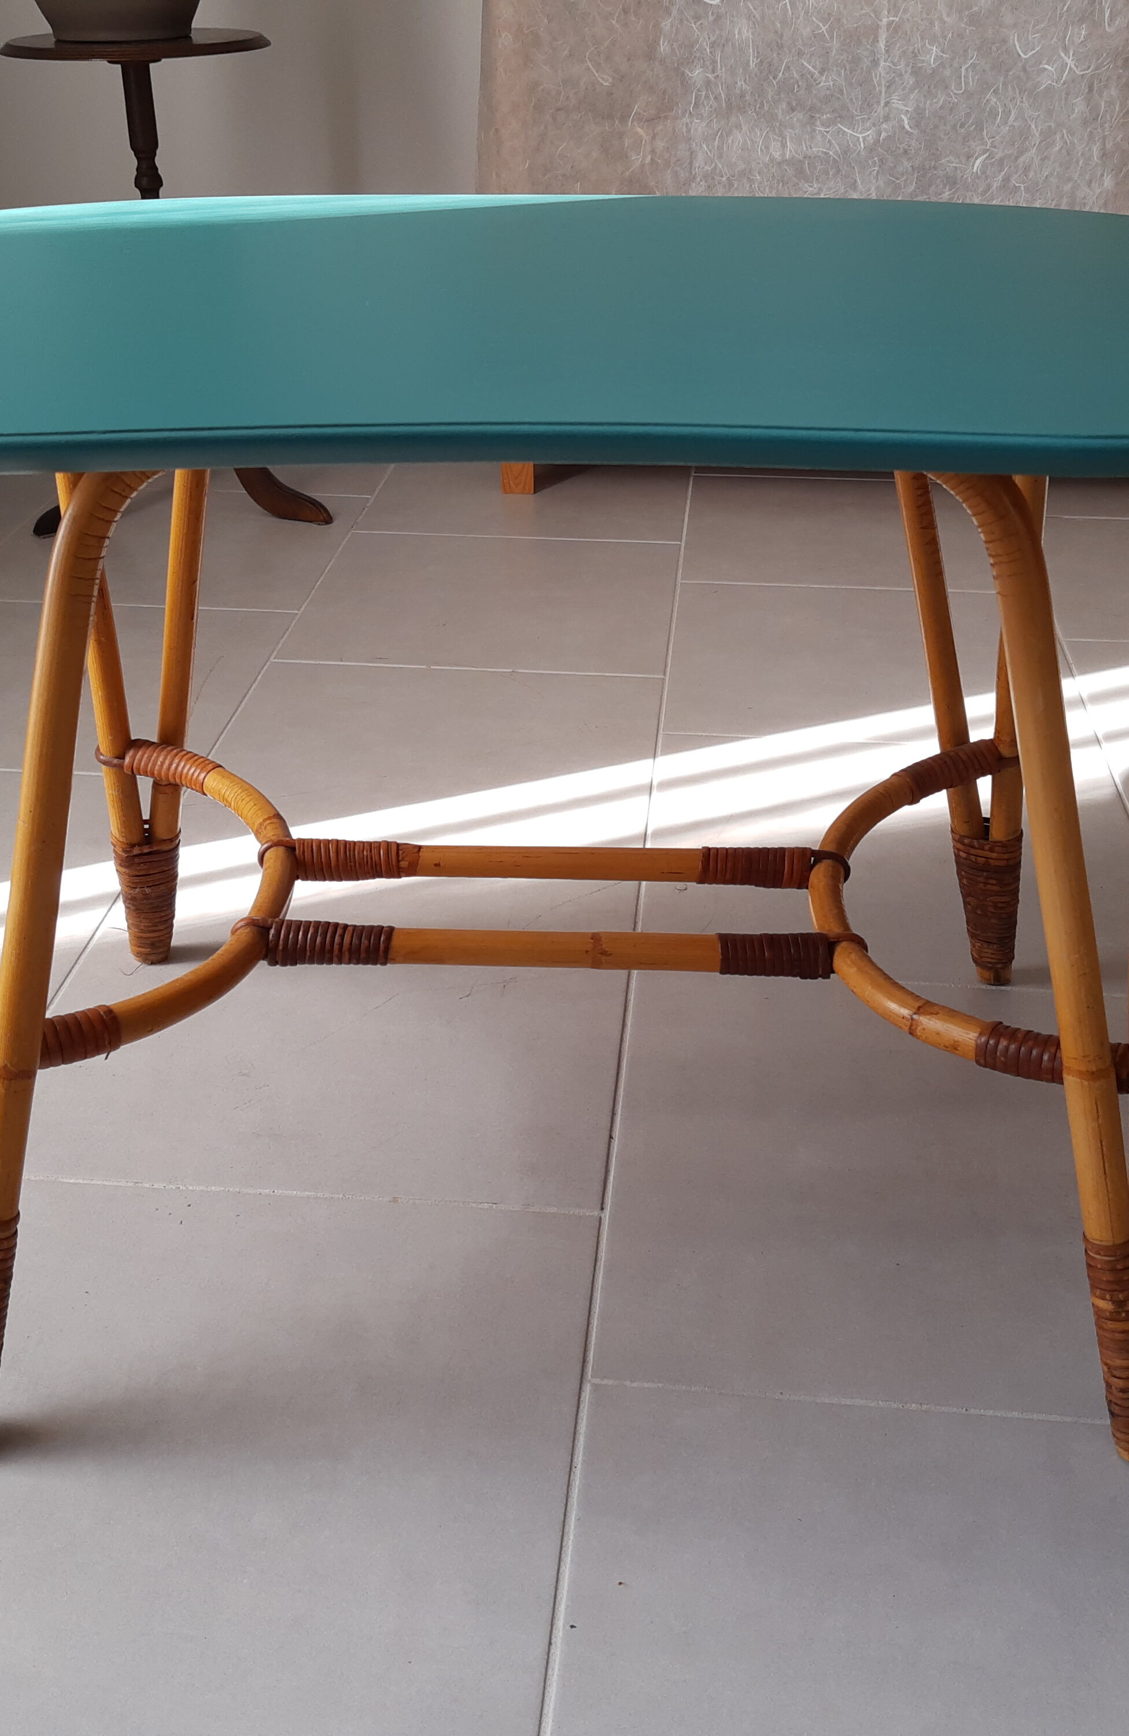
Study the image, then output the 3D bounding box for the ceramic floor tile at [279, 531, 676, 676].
[{"bbox_3d":[-0.088,-0.331,2.154,0.449,0.010,0.449,3,30,5],"label":"ceramic floor tile"}]

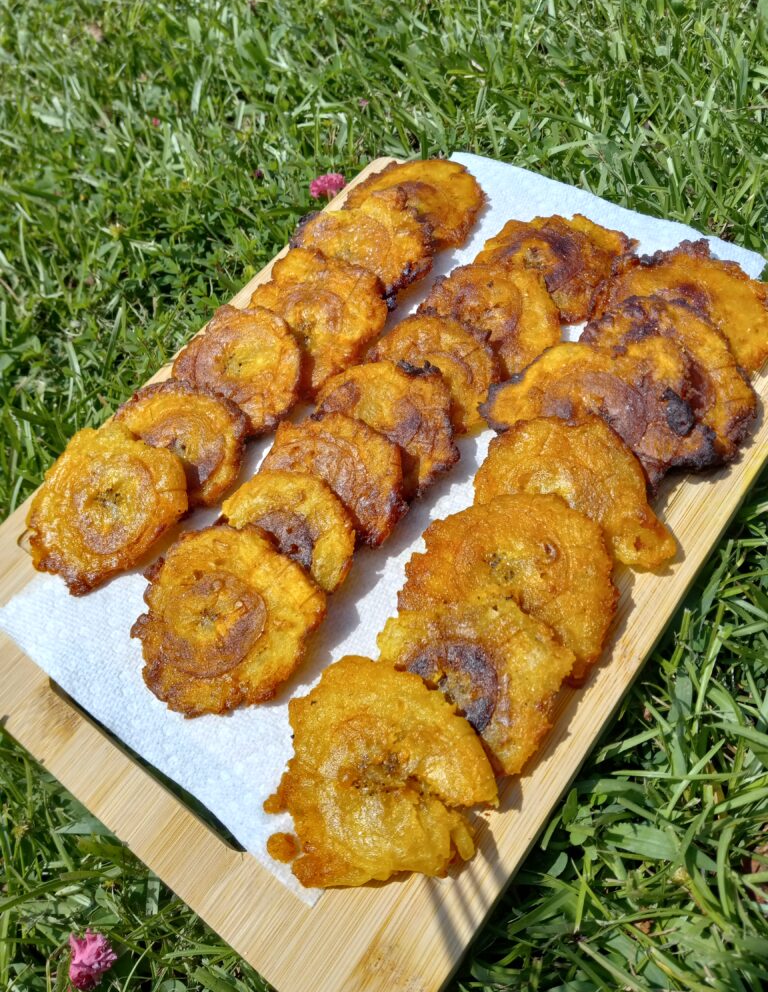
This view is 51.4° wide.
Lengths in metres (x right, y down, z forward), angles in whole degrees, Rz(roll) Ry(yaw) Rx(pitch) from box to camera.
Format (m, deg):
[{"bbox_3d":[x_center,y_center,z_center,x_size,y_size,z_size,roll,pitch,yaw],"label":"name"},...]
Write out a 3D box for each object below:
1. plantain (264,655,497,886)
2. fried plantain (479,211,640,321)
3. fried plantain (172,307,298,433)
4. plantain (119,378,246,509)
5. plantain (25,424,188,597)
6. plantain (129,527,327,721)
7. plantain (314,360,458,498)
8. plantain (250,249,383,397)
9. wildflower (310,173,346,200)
[{"bbox_3d":[-0.002,0.084,0.239,0.068,0.014,0.063,32,79,20],"label":"plantain"},{"bbox_3d":[0.073,-0.104,0.354,0.060,0.014,0.062,-2,66,5],"label":"fried plantain"},{"bbox_3d":[-0.055,-0.051,0.316,0.057,0.012,0.053,-4,70,11],"label":"fried plantain"},{"bbox_3d":[-0.078,-0.019,0.302,0.056,0.012,0.053,-4,70,11],"label":"plantain"},{"bbox_3d":[-0.103,0.004,0.290,0.058,0.013,0.060,-4,69,10],"label":"plantain"},{"bbox_3d":[-0.054,0.040,0.267,0.064,0.013,0.064,-4,69,10],"label":"plantain"},{"bbox_3d":[0.001,-0.026,0.297,0.058,0.012,0.053,-4,70,11],"label":"plantain"},{"bbox_3d":[-0.031,-0.072,0.327,0.059,0.012,0.059,32,79,20],"label":"plantain"},{"bbox_3d":[-0.026,-0.145,0.374,0.016,0.012,0.015,0,49,6],"label":"wildflower"}]

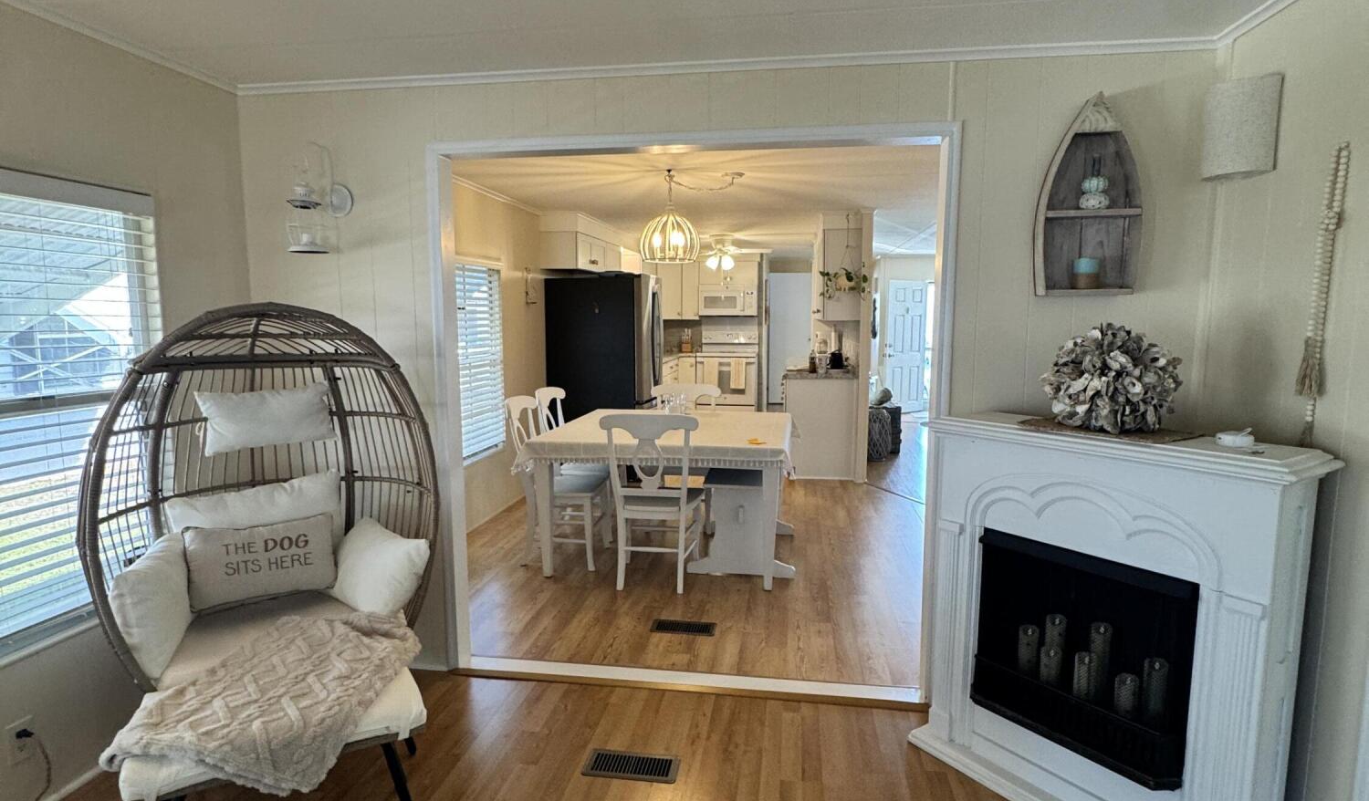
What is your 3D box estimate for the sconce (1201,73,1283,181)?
[{"bbox_3d":[1.614,-0.789,2.179,0.125,0.260,0.240,1,7,9],"label":"sconce"}]

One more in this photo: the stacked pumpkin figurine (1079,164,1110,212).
[{"bbox_3d":[1.294,-0.682,2.330,0.086,0.160,0.086,1,7,8],"label":"stacked pumpkin figurine"}]

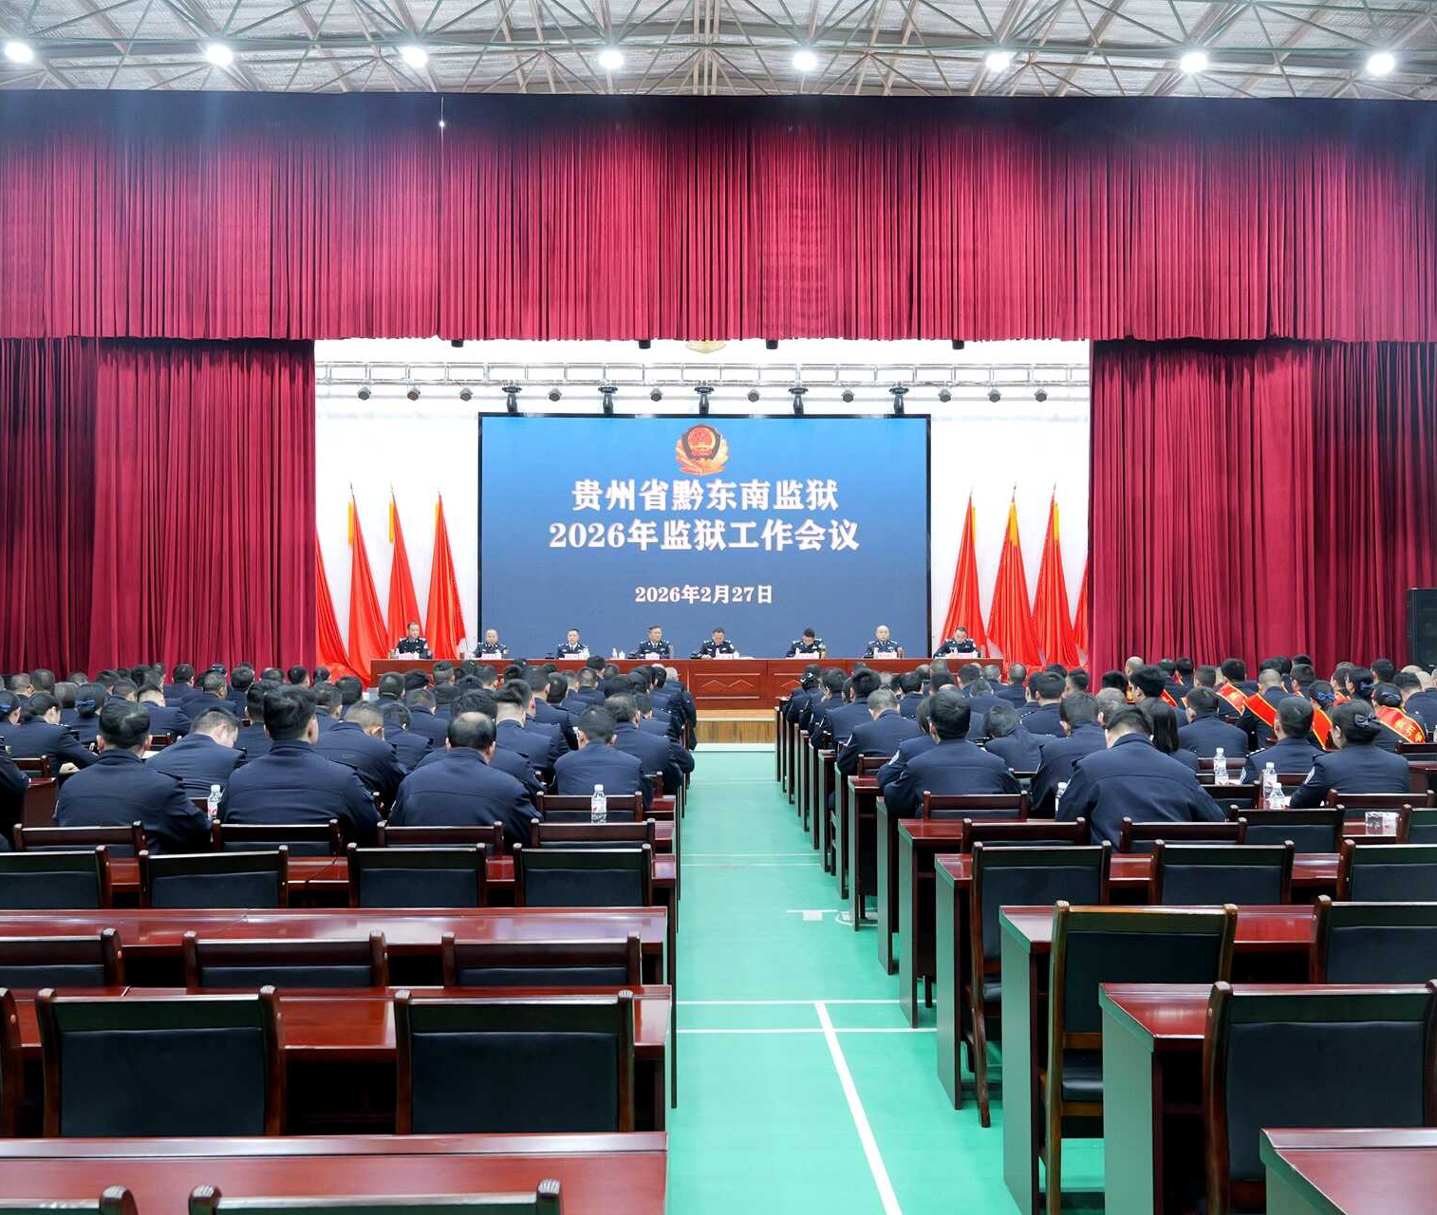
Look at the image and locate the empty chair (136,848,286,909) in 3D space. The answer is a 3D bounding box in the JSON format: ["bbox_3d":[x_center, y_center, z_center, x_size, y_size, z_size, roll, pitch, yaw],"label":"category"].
[{"bbox_3d":[-1.612,1.208,4.623,0.445,0.910,0.530,0,-1,-12],"label":"empty chair"}]

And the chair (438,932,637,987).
[{"bbox_3d":[-0.395,1.180,3.379,0.445,0.910,0.530,0,-1,-1],"label":"chair"}]

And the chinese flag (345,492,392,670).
[{"bbox_3d":[-5.993,-0.415,24.300,0.850,3.270,0.500,0,-1,-1],"label":"chinese flag"}]

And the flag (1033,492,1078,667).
[{"bbox_3d":[5.666,-0.275,23.800,0.789,3.420,0.500,0,-1,-1],"label":"flag"}]

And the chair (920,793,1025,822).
[{"bbox_3d":[1.086,1.259,6.285,0.460,0.920,0.560,0,-1,-1],"label":"chair"}]

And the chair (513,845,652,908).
[{"bbox_3d":[-0.434,1.197,4.700,0.455,0.920,0.530,0,-1,-1],"label":"chair"}]

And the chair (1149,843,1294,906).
[{"bbox_3d":[1.631,1.211,4.793,0.445,0.910,0.530,0,-1,0],"label":"chair"}]

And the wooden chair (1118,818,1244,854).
[{"bbox_3d":[1.704,1.244,5.441,0.460,0.920,0.560,0,-1,-1],"label":"wooden chair"}]

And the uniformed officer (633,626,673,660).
[{"bbox_3d":[-1.026,0.945,22.186,0.580,1.310,0.720,0,-1,-1],"label":"uniformed officer"}]

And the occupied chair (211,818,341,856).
[{"bbox_3d":[-1.551,1.189,5.203,0.445,0.900,0.570,0,-1,-1],"label":"occupied chair"}]

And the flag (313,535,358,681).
[{"bbox_3d":[-6.676,-0.354,24.300,0.900,3.250,0.500,0,-1,-1],"label":"flag"}]

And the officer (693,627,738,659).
[{"bbox_3d":[-0.011,0.947,22.100,0.630,1.220,0.700,0,-1,-1],"label":"officer"}]

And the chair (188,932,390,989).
[{"bbox_3d":[-0.962,1.158,3.385,0.445,0.900,0.570,0,-1,-1],"label":"chair"}]

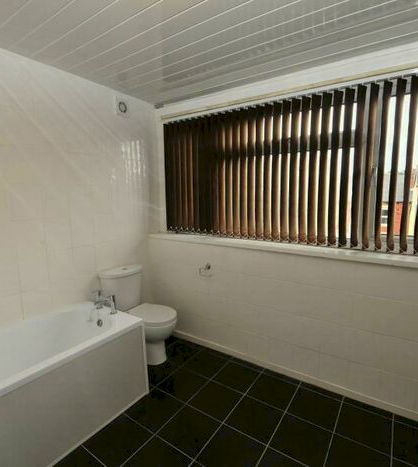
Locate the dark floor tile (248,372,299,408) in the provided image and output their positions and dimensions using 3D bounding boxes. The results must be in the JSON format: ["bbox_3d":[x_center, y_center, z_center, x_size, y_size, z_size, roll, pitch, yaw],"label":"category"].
[{"bbox_3d":[0.478,1.188,2.047,0.299,0.012,0.299,4,10,34],"label":"dark floor tile"}]

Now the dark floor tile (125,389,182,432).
[{"bbox_3d":[-0.365,1.228,1.898,0.299,0.012,0.299,4,10,34],"label":"dark floor tile"}]

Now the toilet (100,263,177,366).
[{"bbox_3d":[-0.591,0.753,2.508,0.660,0.767,0.388,4,10,34],"label":"toilet"}]

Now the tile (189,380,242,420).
[{"bbox_3d":[0.057,1.208,1.972,0.299,0.012,0.299,4,10,34],"label":"tile"}]

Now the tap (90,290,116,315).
[{"bbox_3d":[-0.834,0.539,2.089,0.248,0.148,0.133,4,10,34],"label":"tap"}]

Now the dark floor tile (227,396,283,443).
[{"bbox_3d":[0.306,1.226,1.801,0.299,0.012,0.299,4,10,34],"label":"dark floor tile"}]

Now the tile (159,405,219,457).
[{"bbox_3d":[-0.116,1.246,1.726,0.299,0.012,0.299,4,10,34],"label":"tile"}]

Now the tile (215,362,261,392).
[{"bbox_3d":[0.229,1.169,2.219,0.299,0.012,0.299,4,10,34],"label":"tile"}]

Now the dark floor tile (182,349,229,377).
[{"bbox_3d":[-0.020,1.150,2.390,0.299,0.012,0.299,4,10,34],"label":"dark floor tile"}]

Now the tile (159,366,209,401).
[{"bbox_3d":[-0.192,1.189,2.144,0.299,0.012,0.299,4,10,34],"label":"tile"}]

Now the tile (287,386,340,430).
[{"bbox_3d":[0.727,1.207,1.876,0.299,0.012,0.299,4,10,34],"label":"tile"}]

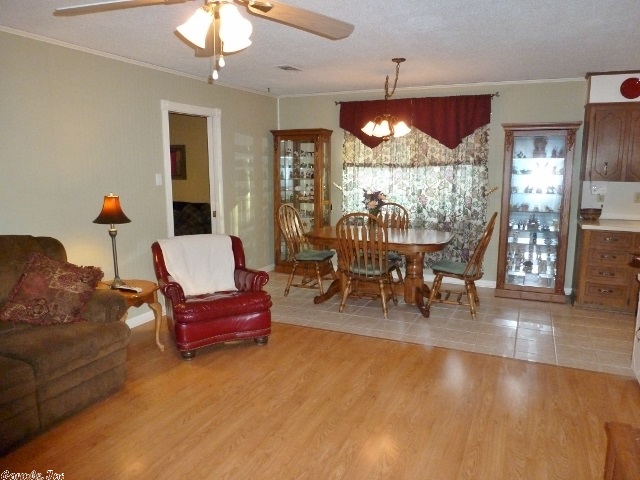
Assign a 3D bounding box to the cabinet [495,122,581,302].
[{"bbox_3d":[2.395,-0.294,4.949,0.755,1.920,0.380,4,10,25],"label":"cabinet"}]

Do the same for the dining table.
[{"bbox_3d":[0.666,0.305,4.928,1.630,0.756,1.050,4,10,25],"label":"dining table"}]

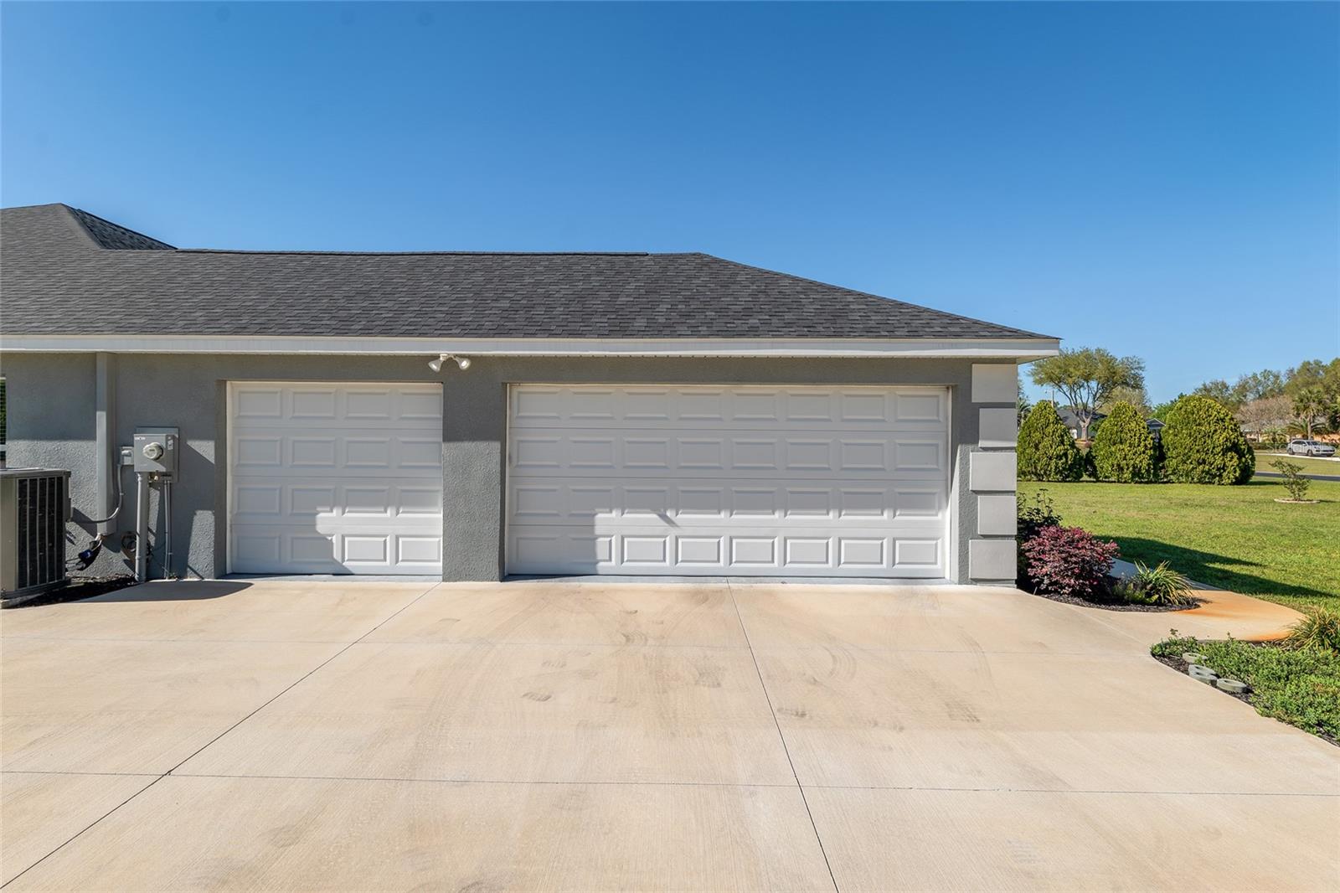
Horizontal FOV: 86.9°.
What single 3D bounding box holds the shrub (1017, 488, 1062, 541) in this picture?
[{"bbox_3d":[4.485,1.012,9.000,1.000,1.000,1.000,1,0,26],"label":"shrub"}]

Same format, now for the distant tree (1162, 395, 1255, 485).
[{"bbox_3d":[20.950,-0.270,27.500,2.950,3.450,2.950,0,0,1],"label":"distant tree"}]

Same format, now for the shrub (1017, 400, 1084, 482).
[{"bbox_3d":[15.130,-0.190,28.500,2.600,3.250,2.600,1,0,28],"label":"shrub"}]

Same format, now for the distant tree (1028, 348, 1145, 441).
[{"bbox_3d":[38.200,-4.700,65.000,9.300,8.500,9.000,0,0,1],"label":"distant tree"}]

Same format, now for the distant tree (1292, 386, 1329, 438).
[{"bbox_3d":[72.400,-3.400,80.000,3.500,7.000,3.500,0,0,1],"label":"distant tree"}]

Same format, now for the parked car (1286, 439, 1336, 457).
[{"bbox_3d":[63.490,0.207,70.000,1.850,1.580,4.600,0,0,15],"label":"parked car"}]

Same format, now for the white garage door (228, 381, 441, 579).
[{"bbox_3d":[-3.658,0.351,7.800,2.440,2.140,0.070,0,0,0],"label":"white garage door"}]

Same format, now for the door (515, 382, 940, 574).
[{"bbox_3d":[0.645,0.370,7.780,4.880,2.140,0.090,0,0,1],"label":"door"}]

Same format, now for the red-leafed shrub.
[{"bbox_3d":[4.418,1.212,7.800,0.950,0.720,0.950,1,0,30],"label":"red-leafed shrub"}]

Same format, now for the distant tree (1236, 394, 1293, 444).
[{"bbox_3d":[67.348,-2.841,80.000,5.000,5.900,5.000,1,0,40],"label":"distant tree"}]

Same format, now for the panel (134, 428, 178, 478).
[{"bbox_3d":[-5.460,0.070,7.460,0.420,0.510,0.190,0,0,1],"label":"panel"}]

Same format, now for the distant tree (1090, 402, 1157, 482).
[{"bbox_3d":[18.295,-0.169,28.500,2.300,3.250,2.300,1,0,33],"label":"distant tree"}]

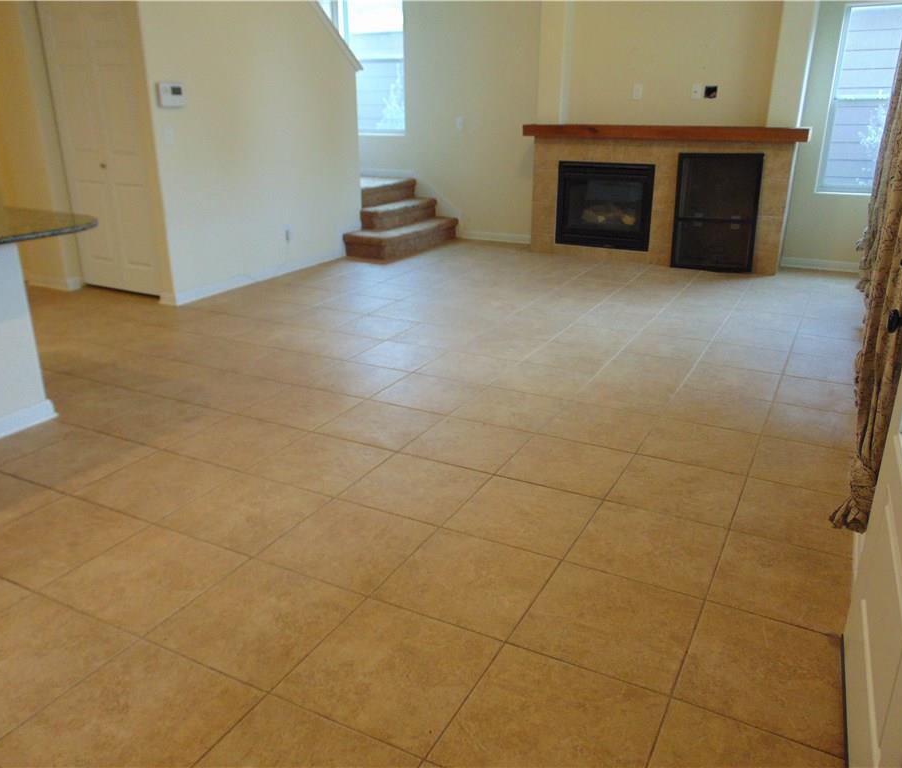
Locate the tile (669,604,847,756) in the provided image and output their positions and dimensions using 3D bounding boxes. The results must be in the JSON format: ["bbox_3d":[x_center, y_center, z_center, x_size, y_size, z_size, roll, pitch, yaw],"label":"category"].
[{"bbox_3d":[0.820,0.742,1.903,0.387,0.012,0.440,10,23,26],"label":"tile"}]

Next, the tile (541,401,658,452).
[{"bbox_3d":[0.696,0.194,3.468,0.454,0.010,0.454,10,23,26],"label":"tile"}]

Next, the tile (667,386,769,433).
[{"bbox_3d":[1.300,0.131,3.622,0.447,0.010,0.447,10,22,26],"label":"tile"}]

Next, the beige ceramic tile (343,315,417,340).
[{"bbox_3d":[-0.490,-0.382,5.030,0.454,0.010,0.454,10,23,26],"label":"beige ceramic tile"}]

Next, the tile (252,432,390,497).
[{"bbox_3d":[-0.540,0.330,3.115,0.454,0.010,0.454,10,23,26],"label":"tile"}]

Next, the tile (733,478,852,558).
[{"bbox_3d":[1.236,0.466,2.640,0.387,0.012,0.440,10,23,26],"label":"tile"}]

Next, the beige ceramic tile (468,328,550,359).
[{"bbox_3d":[0.318,-0.233,4.638,0.452,0.010,0.452,10,23,26],"label":"beige ceramic tile"}]

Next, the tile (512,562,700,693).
[{"bbox_3d":[0.450,0.675,2.087,0.440,0.012,0.440,10,23,26],"label":"tile"}]

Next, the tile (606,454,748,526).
[{"bbox_3d":[0.878,0.407,2.871,0.447,0.010,0.447,10,22,26],"label":"tile"}]

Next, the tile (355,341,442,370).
[{"bbox_3d":[-0.300,-0.166,4.460,0.452,0.010,0.452,10,23,26],"label":"tile"}]

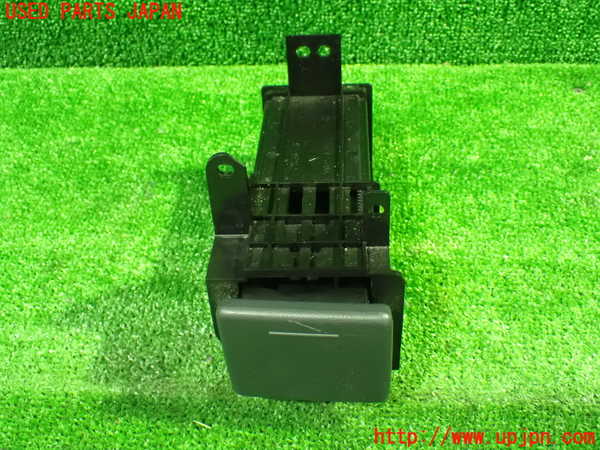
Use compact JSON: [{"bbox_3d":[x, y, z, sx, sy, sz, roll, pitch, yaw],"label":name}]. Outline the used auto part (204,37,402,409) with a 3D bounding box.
[{"bbox_3d":[0.007,-0.021,0.503,0.121,0.156,0.235,-1,45,4],"label":"used auto part"}]

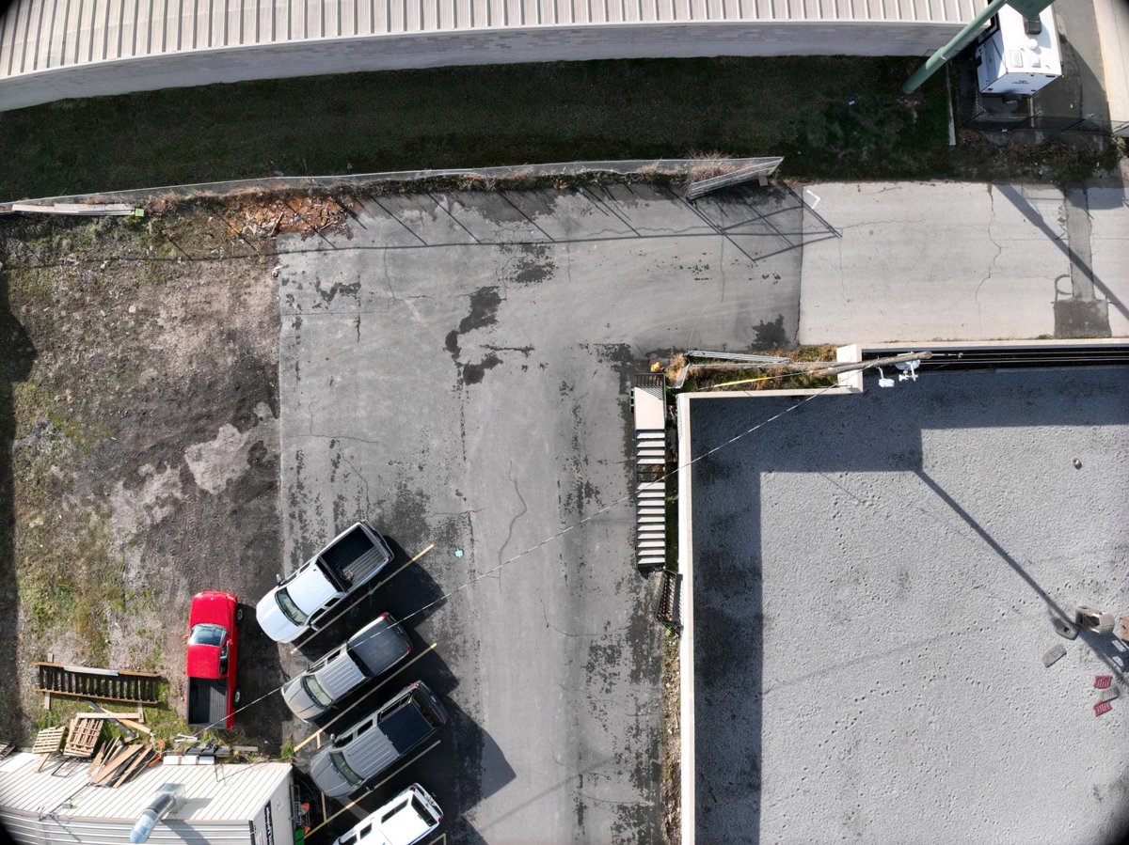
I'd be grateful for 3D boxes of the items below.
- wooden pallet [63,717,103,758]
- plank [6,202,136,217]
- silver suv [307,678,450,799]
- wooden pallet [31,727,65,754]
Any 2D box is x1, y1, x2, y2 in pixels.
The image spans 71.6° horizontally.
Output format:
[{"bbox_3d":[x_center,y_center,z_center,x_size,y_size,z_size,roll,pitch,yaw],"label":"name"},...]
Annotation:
[{"bbox_3d":[-18.500,12.120,30.050,1.200,0.180,1.350,3,58,0],"label":"wooden pallet"},{"bbox_3d":[-18.940,-8.240,30.200,4.850,0.250,0.420,2,90,0],"label":"plank"},{"bbox_3d":[-7.303,12.471,30.371,5.650,1.900,1.960,-35,91,0],"label":"silver suv"},{"bbox_3d":[-19.810,12.250,30.050,1.100,0.140,1.100,-8,50,0],"label":"wooden pallet"}]

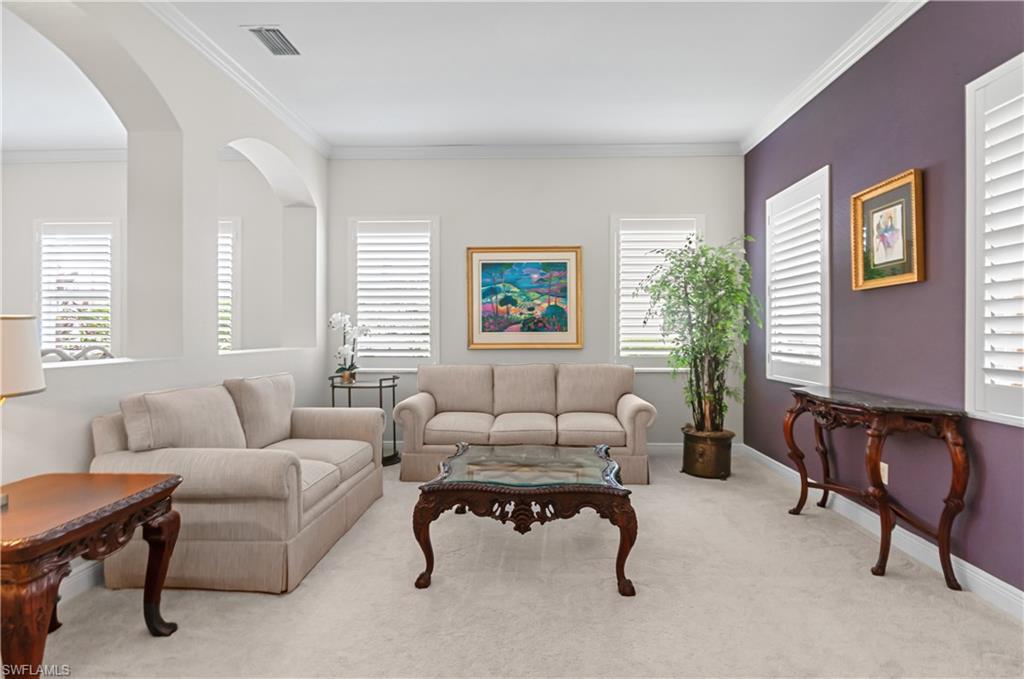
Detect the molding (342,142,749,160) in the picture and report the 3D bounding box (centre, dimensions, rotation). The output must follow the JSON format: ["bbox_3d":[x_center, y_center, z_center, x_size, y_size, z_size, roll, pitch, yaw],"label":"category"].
[{"bbox_3d":[0.208,-1.845,4.734,4.130,0.104,0.100,0,1,2],"label":"molding"}]

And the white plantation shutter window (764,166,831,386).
[{"bbox_3d":[2.238,-0.432,3.816,0.060,1.570,0.885,0,0,2],"label":"white plantation shutter window"}]

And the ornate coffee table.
[{"bbox_3d":[0.102,0.934,2.736,1.040,0.487,1.020,0,0,5],"label":"ornate coffee table"}]

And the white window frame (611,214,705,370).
[{"bbox_3d":[1.423,-0.456,4.726,0.920,1.535,0.070,0,0,2],"label":"white window frame"}]

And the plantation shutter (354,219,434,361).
[{"bbox_3d":[-1.166,-0.491,4.808,0.800,1.410,0.050,0,0,2],"label":"plantation shutter"}]

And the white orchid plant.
[{"bbox_3d":[-1.514,0.056,4.548,0.370,0.615,0.250,0,0,2],"label":"white orchid plant"}]

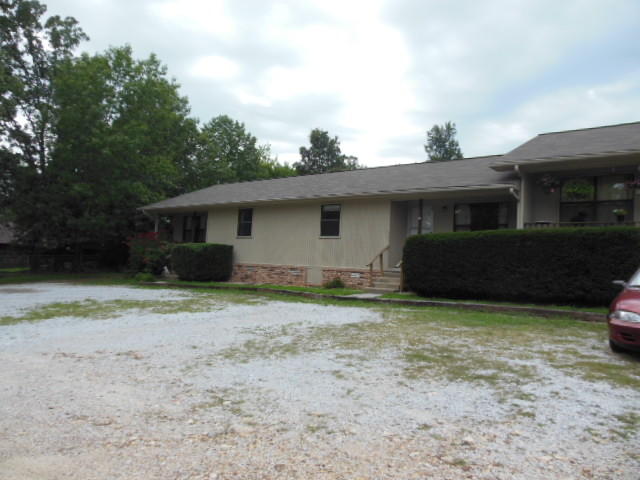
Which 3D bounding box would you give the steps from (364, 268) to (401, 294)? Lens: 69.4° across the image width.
[{"bbox_3d":[2.138,1.283,14.264,1.055,0.714,1.129,0,-4,37],"label":"steps"}]

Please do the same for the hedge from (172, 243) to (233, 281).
[{"bbox_3d":[-4.766,0.948,18.927,1.605,1.418,1.694,0,-4,37],"label":"hedge"}]

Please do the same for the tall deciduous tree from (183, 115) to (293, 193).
[{"bbox_3d":[-6.662,-3.547,35.624,8.800,12.338,8.800,0,-4,37],"label":"tall deciduous tree"}]

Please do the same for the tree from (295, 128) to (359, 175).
[{"bbox_3d":[0.255,-3.451,42.582,6.800,13.701,6.800,0,-4,37],"label":"tree"}]

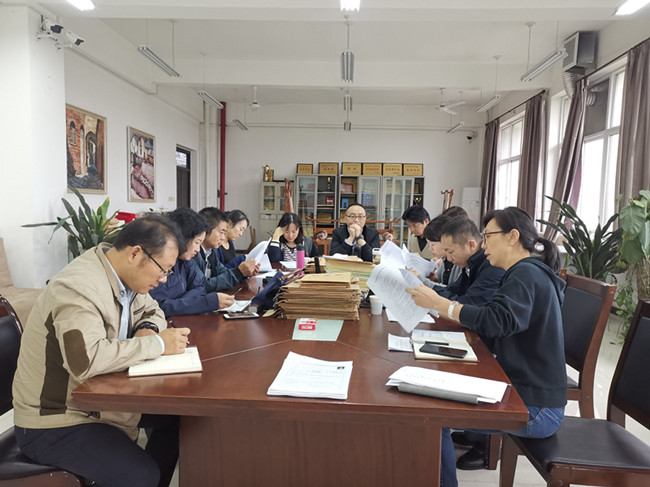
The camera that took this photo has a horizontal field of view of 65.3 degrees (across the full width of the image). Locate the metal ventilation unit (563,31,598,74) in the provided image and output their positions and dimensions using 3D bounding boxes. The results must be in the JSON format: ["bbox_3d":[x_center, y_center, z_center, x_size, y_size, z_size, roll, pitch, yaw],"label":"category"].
[{"bbox_3d":[3.434,-2.524,6.782,0.270,0.490,0.410,2,4,3],"label":"metal ventilation unit"}]

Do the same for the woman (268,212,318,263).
[{"bbox_3d":[-0.309,0.328,4.706,0.480,1.200,0.700,2,4,3],"label":"woman"}]

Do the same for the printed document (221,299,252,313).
[{"bbox_3d":[-0.483,0.307,2.544,0.210,0.012,0.280,1,4,-3],"label":"printed document"}]

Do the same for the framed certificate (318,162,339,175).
[{"bbox_3d":[0.096,-1.691,11.536,0.450,0.285,0.030,2,4,3],"label":"framed certificate"}]

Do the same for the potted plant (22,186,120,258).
[{"bbox_3d":[-2.381,0.173,4.842,1.050,1.380,1.000,2,4,3],"label":"potted plant"}]

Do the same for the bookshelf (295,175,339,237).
[{"bbox_3d":[-0.185,-0.564,11.661,0.910,1.940,0.400,2,4,3],"label":"bookshelf"}]

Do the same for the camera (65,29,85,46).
[{"bbox_3d":[-2.564,-2.104,5.188,0.220,0.100,0.090,30,8,6],"label":"camera"}]

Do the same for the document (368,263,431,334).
[{"bbox_3d":[0.291,0.205,1.928,0.270,0.050,0.205,45,37,12],"label":"document"}]

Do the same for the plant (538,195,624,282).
[{"bbox_3d":[2.652,0.232,5.261,0.850,1.420,0.830,1,4,3],"label":"plant"}]

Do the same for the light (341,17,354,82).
[{"bbox_3d":[0.290,-2.488,6.250,0.140,0.680,1.230,2,4,3],"label":"light"}]

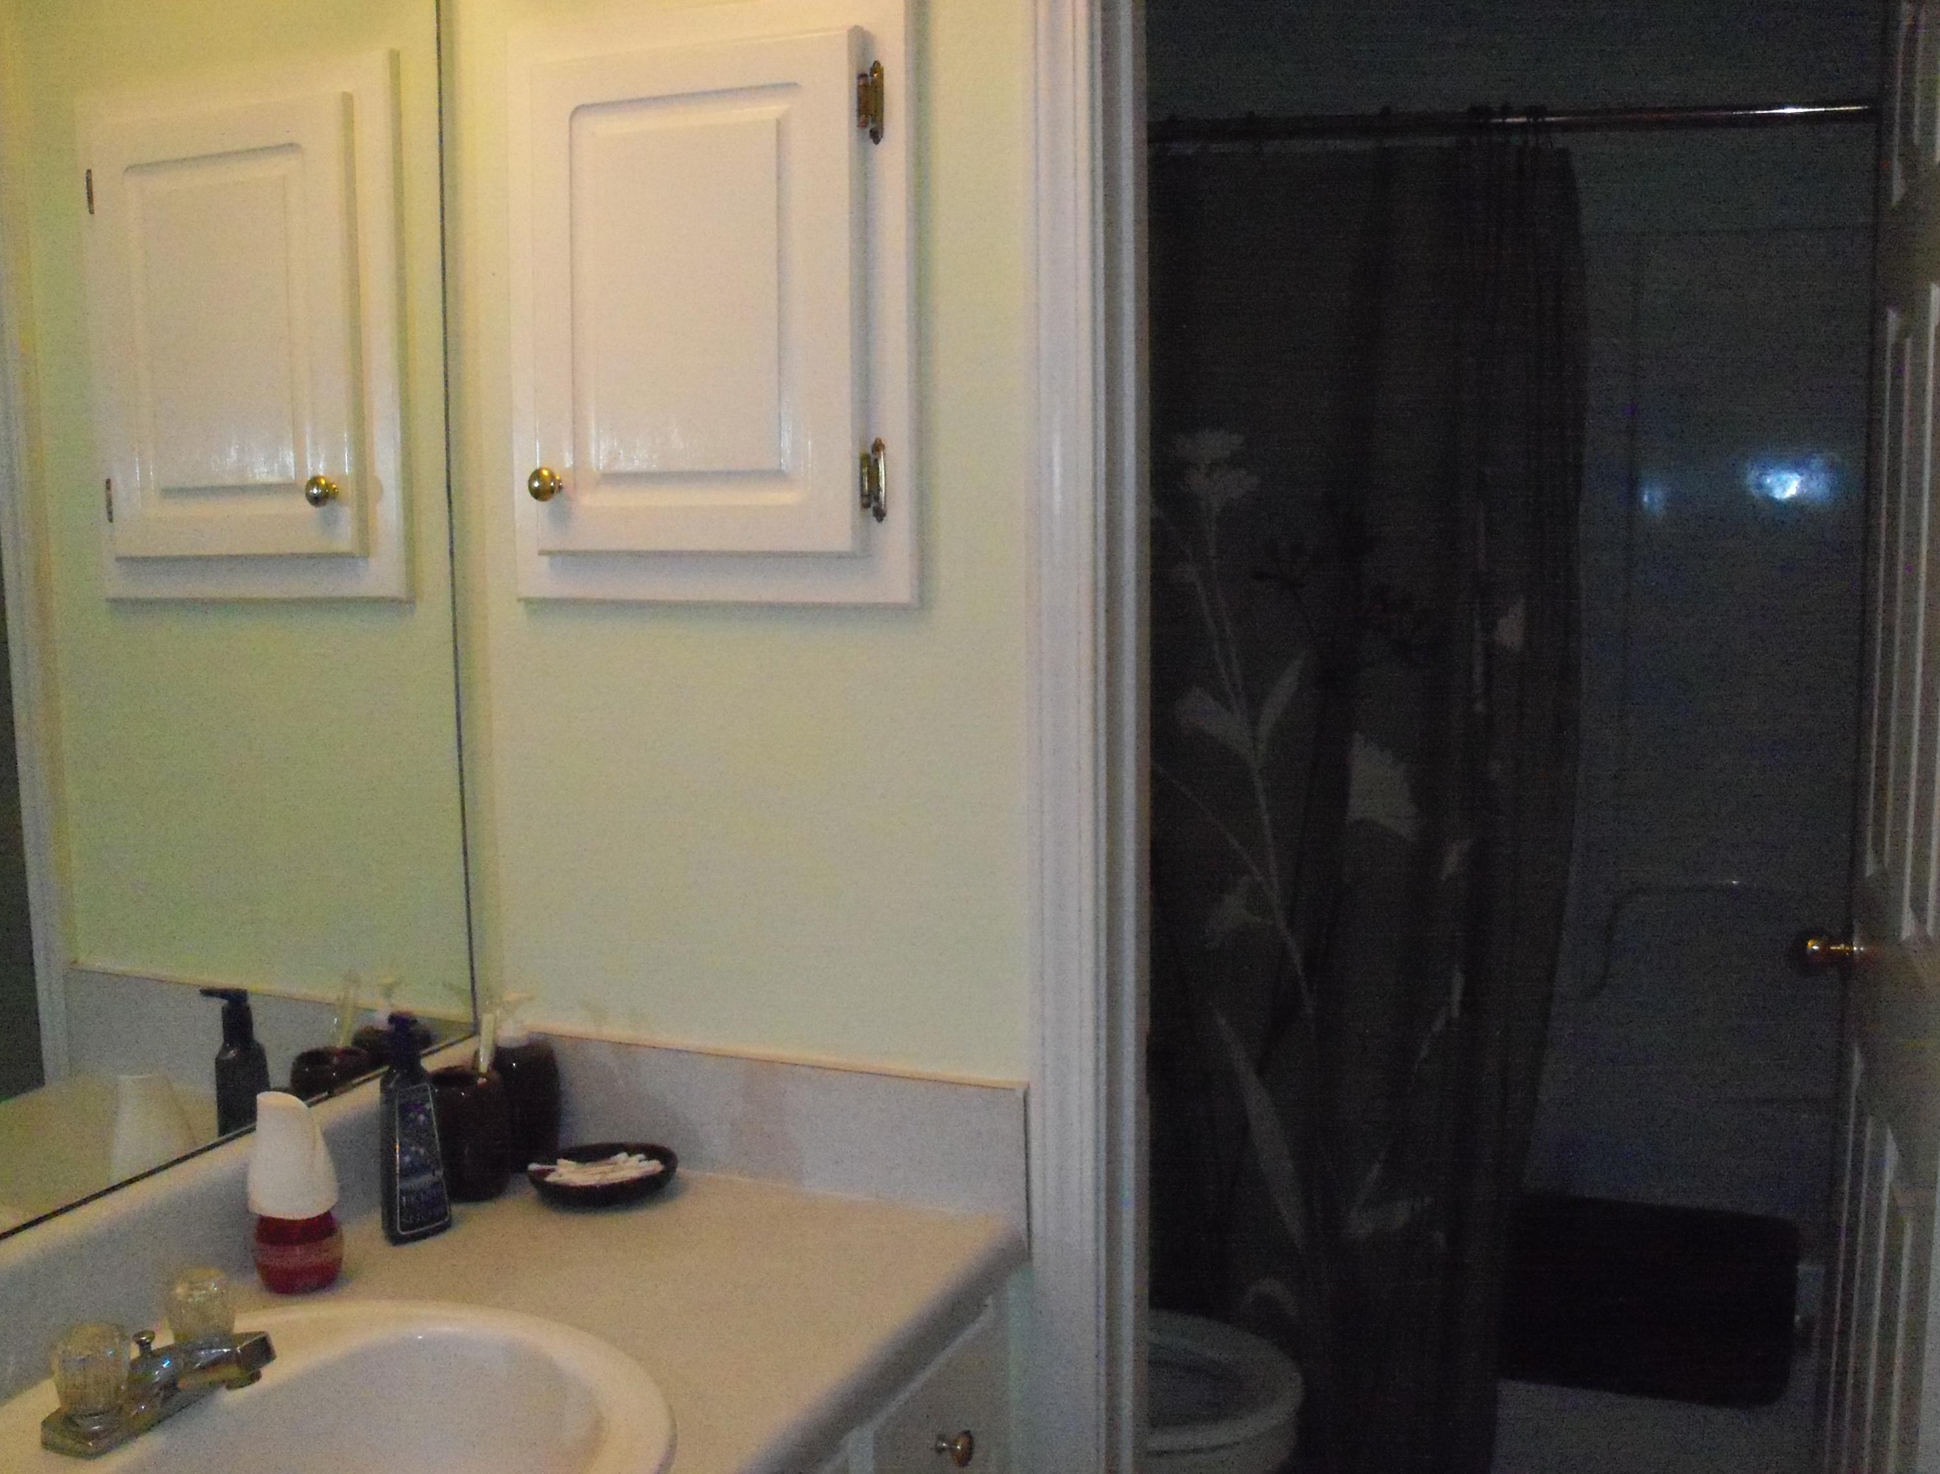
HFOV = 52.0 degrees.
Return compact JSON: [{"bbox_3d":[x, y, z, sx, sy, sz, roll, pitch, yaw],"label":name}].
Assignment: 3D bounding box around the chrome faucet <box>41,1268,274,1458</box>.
[{"bbox_3d":[-0.522,0.409,1.324,0.122,0.080,0.158,3,8,22],"label":"chrome faucet"}]

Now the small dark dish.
[{"bbox_3d":[-0.325,0.394,1.770,0.132,0.030,0.108,-5,9,-33],"label":"small dark dish"}]

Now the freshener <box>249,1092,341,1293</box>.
[{"bbox_3d":[-0.533,0.360,1.569,0.064,0.146,0.062,0,7,2],"label":"freshener"}]

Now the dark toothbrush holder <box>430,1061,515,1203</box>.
[{"bbox_3d":[-0.453,0.358,1.797,0.077,0.106,0.077,-1,7,0],"label":"dark toothbrush holder"}]

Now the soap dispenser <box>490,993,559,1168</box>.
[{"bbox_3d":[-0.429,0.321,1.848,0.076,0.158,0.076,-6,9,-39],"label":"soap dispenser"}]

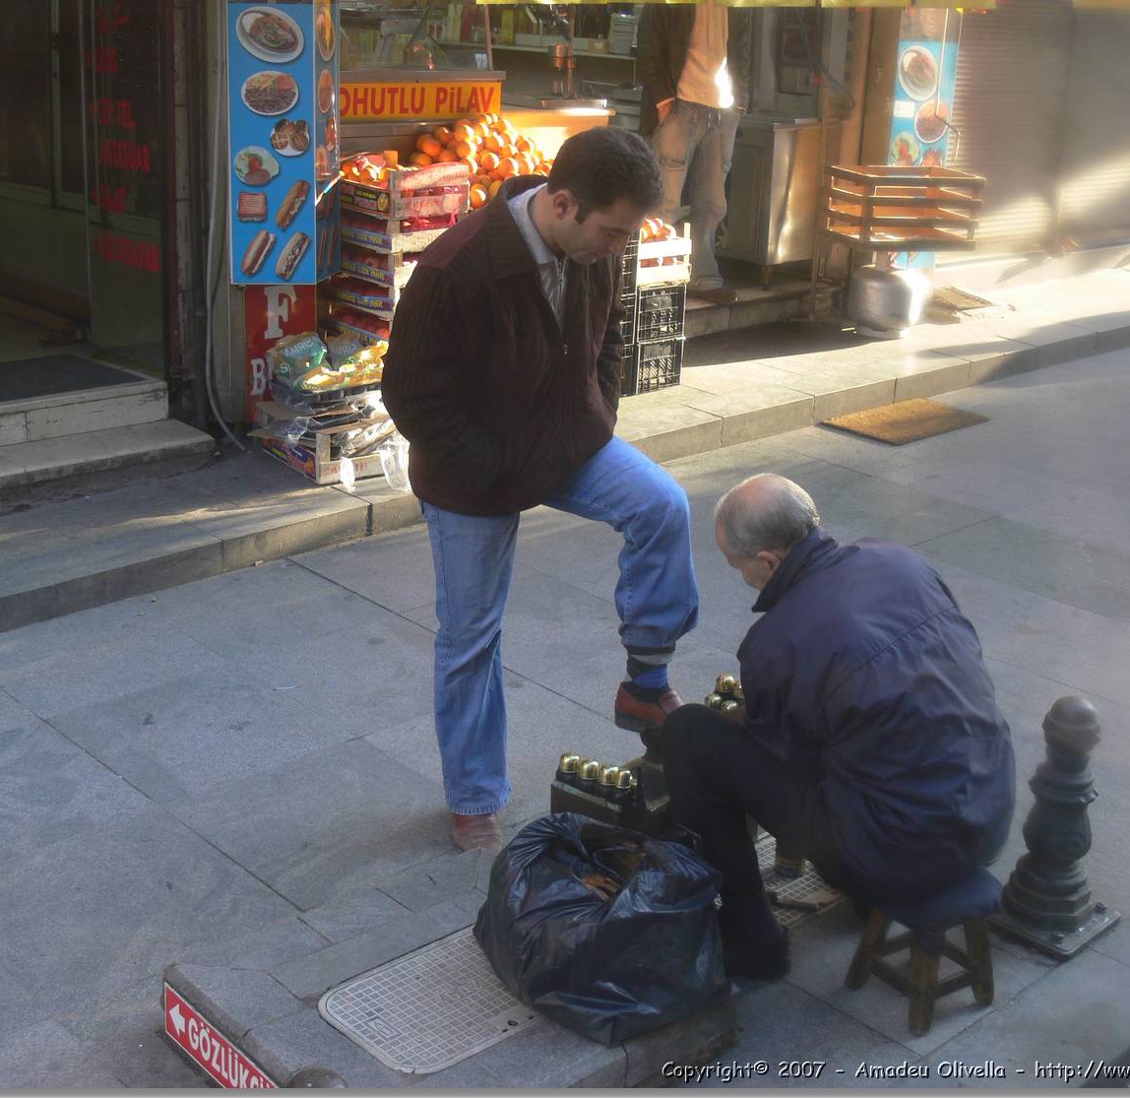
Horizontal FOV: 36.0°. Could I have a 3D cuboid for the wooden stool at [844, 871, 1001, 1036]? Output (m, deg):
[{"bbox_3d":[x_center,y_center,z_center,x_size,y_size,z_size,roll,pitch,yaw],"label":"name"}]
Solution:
[{"bbox_3d":[0.729,0.795,3.529,0.240,0.250,0.240,-13,25,-35],"label":"wooden stool"}]

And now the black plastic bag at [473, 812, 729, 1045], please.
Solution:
[{"bbox_3d":[0.065,0.697,3.309,0.420,0.330,0.400,18,24,41],"label":"black plastic bag"}]

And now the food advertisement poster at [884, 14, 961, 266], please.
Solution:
[{"bbox_3d":[2.228,-2.560,10.897,0.600,1.660,0.030,-14,24,-42],"label":"food advertisement poster"}]

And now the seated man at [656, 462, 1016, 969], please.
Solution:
[{"bbox_3d":[0.553,0.366,3.581,0.730,1.030,0.520,11,17,32],"label":"seated man"}]

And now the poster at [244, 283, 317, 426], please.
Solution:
[{"bbox_3d":[-1.111,-0.765,6.840,0.326,0.537,0.020,-10,19,-40],"label":"poster"}]

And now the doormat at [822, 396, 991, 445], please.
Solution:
[{"bbox_3d":[1.502,-0.550,7.609,0.664,0.020,0.403,-16,26,-40],"label":"doormat"}]

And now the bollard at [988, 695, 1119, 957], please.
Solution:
[{"bbox_3d":[1.072,0.564,3.802,0.255,0.529,0.255,17,23,39],"label":"bollard"}]

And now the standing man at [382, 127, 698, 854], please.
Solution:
[{"bbox_3d":[-0.026,-0.108,3.932,0.600,1.650,0.500,12,17,34],"label":"standing man"}]

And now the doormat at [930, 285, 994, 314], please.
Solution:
[{"bbox_3d":[2.600,-1.629,11.338,0.420,0.030,0.580,-4,18,-19],"label":"doormat"}]

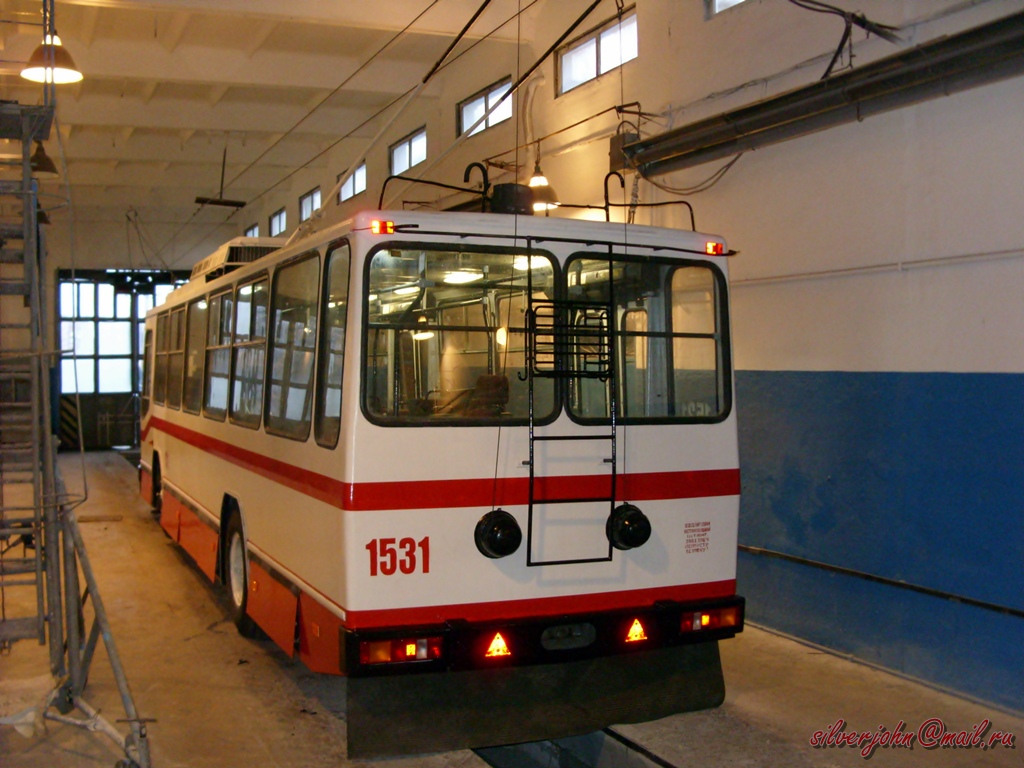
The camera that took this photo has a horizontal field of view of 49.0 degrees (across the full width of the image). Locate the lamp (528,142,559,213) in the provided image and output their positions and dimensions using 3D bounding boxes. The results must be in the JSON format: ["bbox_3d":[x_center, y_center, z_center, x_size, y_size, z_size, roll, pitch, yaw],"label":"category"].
[{"bbox_3d":[0.278,-2.137,11.577,0.440,0.720,0.440,0,1,0],"label":"lamp"}]

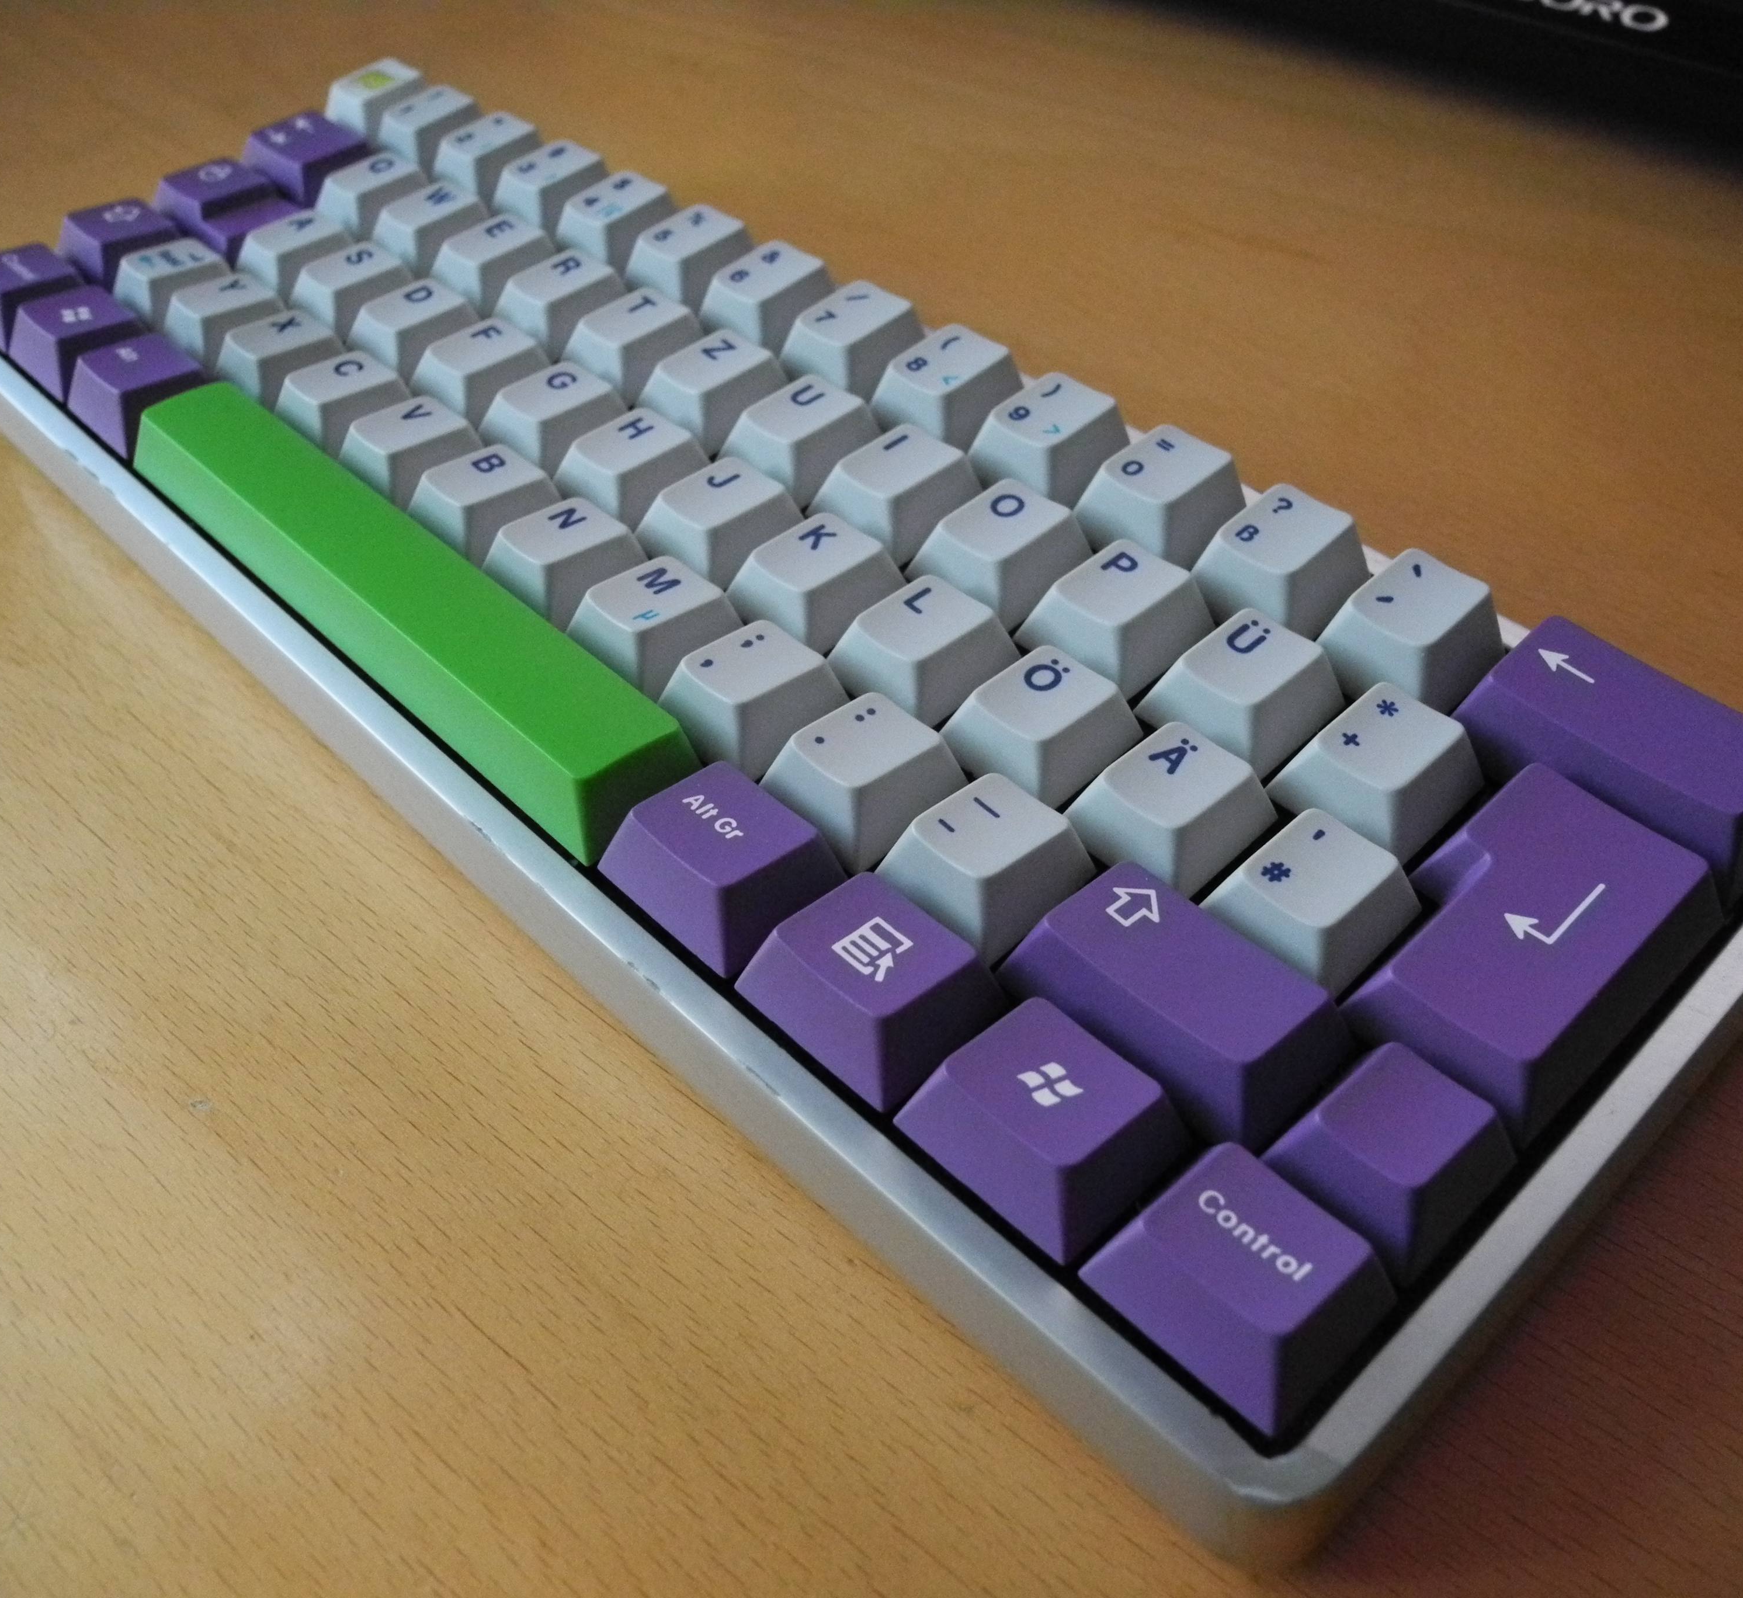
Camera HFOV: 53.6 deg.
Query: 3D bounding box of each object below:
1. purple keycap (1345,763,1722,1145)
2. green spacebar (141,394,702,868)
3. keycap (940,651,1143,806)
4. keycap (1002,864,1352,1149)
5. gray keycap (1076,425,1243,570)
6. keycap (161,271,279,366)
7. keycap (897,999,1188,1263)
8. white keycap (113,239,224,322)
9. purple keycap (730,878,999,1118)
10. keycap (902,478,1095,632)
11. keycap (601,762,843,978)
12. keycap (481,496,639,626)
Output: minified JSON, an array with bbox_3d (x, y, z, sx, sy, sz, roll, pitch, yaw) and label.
[{"bbox_3d":[0.064,0.013,0.170,0.037,0.008,0.028,-38,54,-24],"label":"purple keycap"},{"bbox_3d":[-0.065,-0.029,0.226,0.018,0.009,0.118,-38,54,-24],"label":"green spacebar"},{"bbox_3d":[0.019,-0.009,0.198,0.018,0.007,0.018,-38,54,-24],"label":"keycap"},{"bbox_3d":[0.029,0.018,0.169,0.018,0.009,0.032,-38,54,-24],"label":"keycap"},{"bbox_3d":[0.036,-0.039,0.219,0.018,0.009,0.018,-38,54,-24],"label":"gray keycap"},{"bbox_3d":[-0.104,-0.078,0.277,0.018,0.009,0.018,-38,54,-24],"label":"keycap"},{"bbox_3d":[0.016,0.029,0.162,0.018,0.009,0.023,-38,54,-24],"label":"keycap"},{"bbox_3d":[-0.117,-0.087,0.288,0.018,0.009,0.018,-38,54,-24],"label":"white keycap"},{"bbox_3d":[-0.001,0.017,0.174,0.018,0.009,0.023,-38,54,-24],"label":"purple keycap"},{"bbox_3d":[0.016,-0.032,0.217,0.018,0.008,0.018,-38,54,-24],"label":"keycap"},{"bbox_3d":[-0.017,0.005,0.188,0.018,0.009,0.023,-38,54,-24],"label":"keycap"},{"bbox_3d":[-0.041,-0.032,0.225,0.018,0.009,0.018,-38,54,-24],"label":"keycap"}]

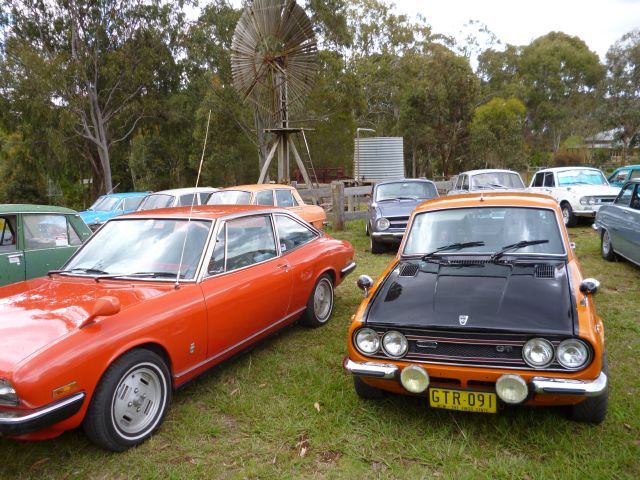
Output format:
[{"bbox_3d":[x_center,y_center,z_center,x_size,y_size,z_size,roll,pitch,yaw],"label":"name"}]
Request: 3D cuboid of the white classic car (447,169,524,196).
[{"bbox_3d":[4.263,-1.035,12.861,1.500,1.400,4.050,-1,8,5],"label":"white classic car"}]

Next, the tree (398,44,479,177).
[{"bbox_3d":[7.782,-8.374,34.000,5.254,8.932,5.254,0,8,13],"label":"tree"}]

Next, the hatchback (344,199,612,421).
[{"bbox_3d":[1.478,0.290,4.692,1.500,1.330,4.000,1,8,21],"label":"hatchback"}]

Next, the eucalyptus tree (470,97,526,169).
[{"bbox_3d":[11.378,-6.661,33.000,3.570,4.972,3.570,1,8,19],"label":"eucalyptus tree"}]

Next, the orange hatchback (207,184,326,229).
[{"bbox_3d":[-1.548,-0.448,11.023,1.500,1.390,4.050,4,10,36],"label":"orange hatchback"}]

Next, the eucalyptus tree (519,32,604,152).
[{"bbox_3d":[25.657,-15.511,55.000,9.137,13.067,9.137,2,8,25],"label":"eucalyptus tree"}]

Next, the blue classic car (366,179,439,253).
[{"bbox_3d":[1.801,-0.624,11.129,1.520,1.380,4.020,-2,8,4],"label":"blue classic car"}]

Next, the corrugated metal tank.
[{"bbox_3d":[1.789,-2.433,15.500,1.482,1.302,1.482,-1,8,7],"label":"corrugated metal tank"}]

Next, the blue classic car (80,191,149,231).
[{"bbox_3d":[-5.426,-0.644,14.519,1.500,1.390,4.050,4,10,39],"label":"blue classic car"}]

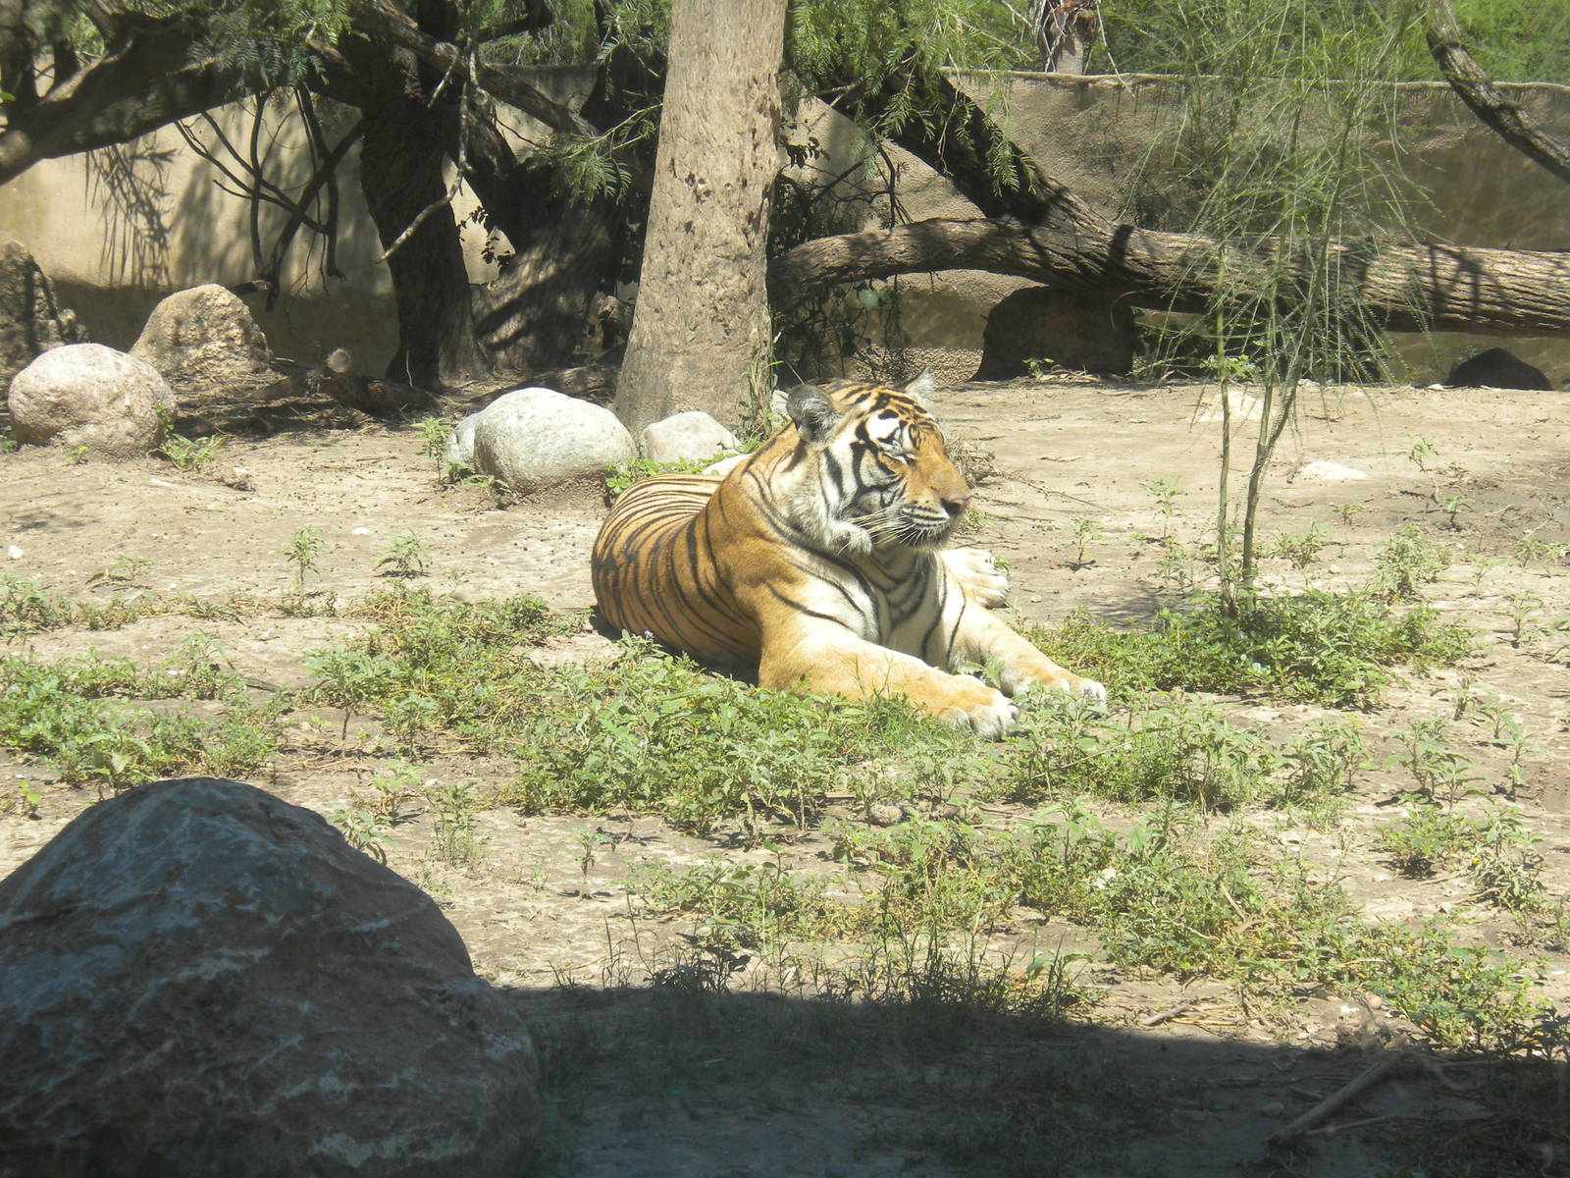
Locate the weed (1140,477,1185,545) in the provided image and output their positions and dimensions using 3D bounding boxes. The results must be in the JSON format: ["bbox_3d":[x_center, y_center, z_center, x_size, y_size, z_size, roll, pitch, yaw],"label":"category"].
[{"bbox_3d":[0.942,-0.195,11.299,0.110,0.150,0.105,0,9,0],"label":"weed"}]

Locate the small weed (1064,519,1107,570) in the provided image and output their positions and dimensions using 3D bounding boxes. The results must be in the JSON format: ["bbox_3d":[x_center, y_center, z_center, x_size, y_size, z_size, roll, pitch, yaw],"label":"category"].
[{"bbox_3d":[0.758,-0.120,11.430,0.108,0.116,0.098,0,11,0],"label":"small weed"}]

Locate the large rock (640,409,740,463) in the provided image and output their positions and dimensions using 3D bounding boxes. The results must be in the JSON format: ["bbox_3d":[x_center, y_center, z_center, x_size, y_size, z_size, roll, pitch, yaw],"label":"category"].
[{"bbox_3d":[-0.272,-0.433,12.872,0.282,0.152,0.226,0,10,0],"label":"large rock"}]

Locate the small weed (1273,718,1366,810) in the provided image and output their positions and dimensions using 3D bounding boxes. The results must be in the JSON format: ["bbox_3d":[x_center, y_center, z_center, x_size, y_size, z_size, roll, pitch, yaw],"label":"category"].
[{"bbox_3d":[0.991,0.326,8.411,0.177,0.170,0.151,0,10,0],"label":"small weed"}]

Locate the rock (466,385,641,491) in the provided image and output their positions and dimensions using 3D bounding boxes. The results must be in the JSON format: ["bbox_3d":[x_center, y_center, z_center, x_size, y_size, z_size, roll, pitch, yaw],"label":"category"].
[{"bbox_3d":[-0.631,-0.425,12.370,0.440,0.270,0.360,0,9,0],"label":"rock"}]

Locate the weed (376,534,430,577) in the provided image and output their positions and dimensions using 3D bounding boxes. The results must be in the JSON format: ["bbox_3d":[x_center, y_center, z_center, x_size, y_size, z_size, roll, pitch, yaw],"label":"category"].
[{"bbox_3d":[-0.910,-0.094,10.788,0.130,0.110,0.120,0,9,0],"label":"weed"}]

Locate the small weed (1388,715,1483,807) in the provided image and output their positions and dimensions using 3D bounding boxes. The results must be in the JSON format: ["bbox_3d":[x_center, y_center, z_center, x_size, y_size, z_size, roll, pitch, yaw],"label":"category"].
[{"bbox_3d":[1.172,0.300,8.157,0.165,0.155,0.150,0,9,0],"label":"small weed"}]

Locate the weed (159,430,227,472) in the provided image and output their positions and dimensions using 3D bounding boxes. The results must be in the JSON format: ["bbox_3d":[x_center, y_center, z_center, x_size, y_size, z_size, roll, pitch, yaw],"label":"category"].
[{"bbox_3d":[-1.657,-0.385,12.659,0.188,0.110,0.160,0,10,0],"label":"weed"}]

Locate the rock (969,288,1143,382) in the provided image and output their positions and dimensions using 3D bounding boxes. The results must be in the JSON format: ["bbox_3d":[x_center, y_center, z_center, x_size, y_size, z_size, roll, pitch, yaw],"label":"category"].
[{"bbox_3d":[0.870,-0.847,14.677,0.537,0.279,0.398,0,11,0],"label":"rock"}]

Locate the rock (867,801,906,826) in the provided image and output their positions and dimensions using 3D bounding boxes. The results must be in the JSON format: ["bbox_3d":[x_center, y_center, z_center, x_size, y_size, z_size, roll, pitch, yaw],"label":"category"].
[{"bbox_3d":[0.197,0.435,8.826,0.076,0.037,0.061,0,11,0],"label":"rock"}]

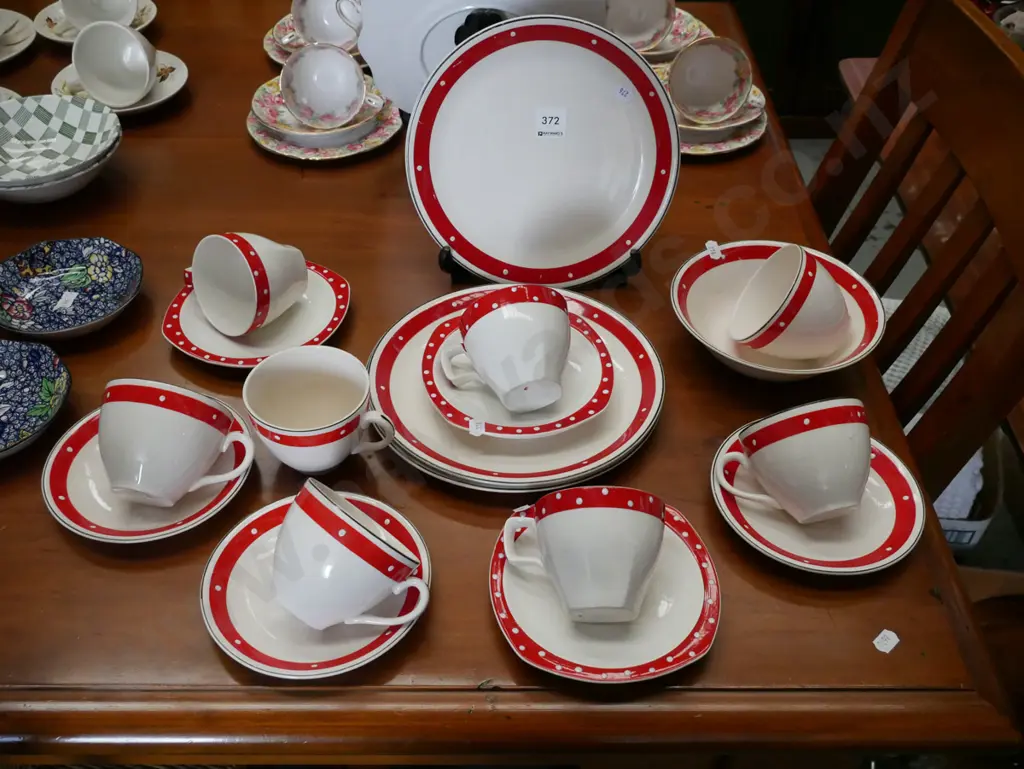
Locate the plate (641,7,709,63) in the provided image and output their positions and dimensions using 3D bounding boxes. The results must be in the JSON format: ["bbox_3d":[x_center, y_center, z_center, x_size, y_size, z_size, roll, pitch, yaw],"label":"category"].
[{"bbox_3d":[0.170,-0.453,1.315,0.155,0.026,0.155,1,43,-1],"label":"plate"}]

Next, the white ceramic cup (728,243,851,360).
[{"bbox_3d":[0.227,-0.058,0.806,0.068,0.088,0.109,31,13,-11],"label":"white ceramic cup"}]

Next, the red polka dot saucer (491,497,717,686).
[{"bbox_3d":[0.063,0.142,0.696,0.156,0.022,0.156,-1,43,-2],"label":"red polka dot saucer"}]

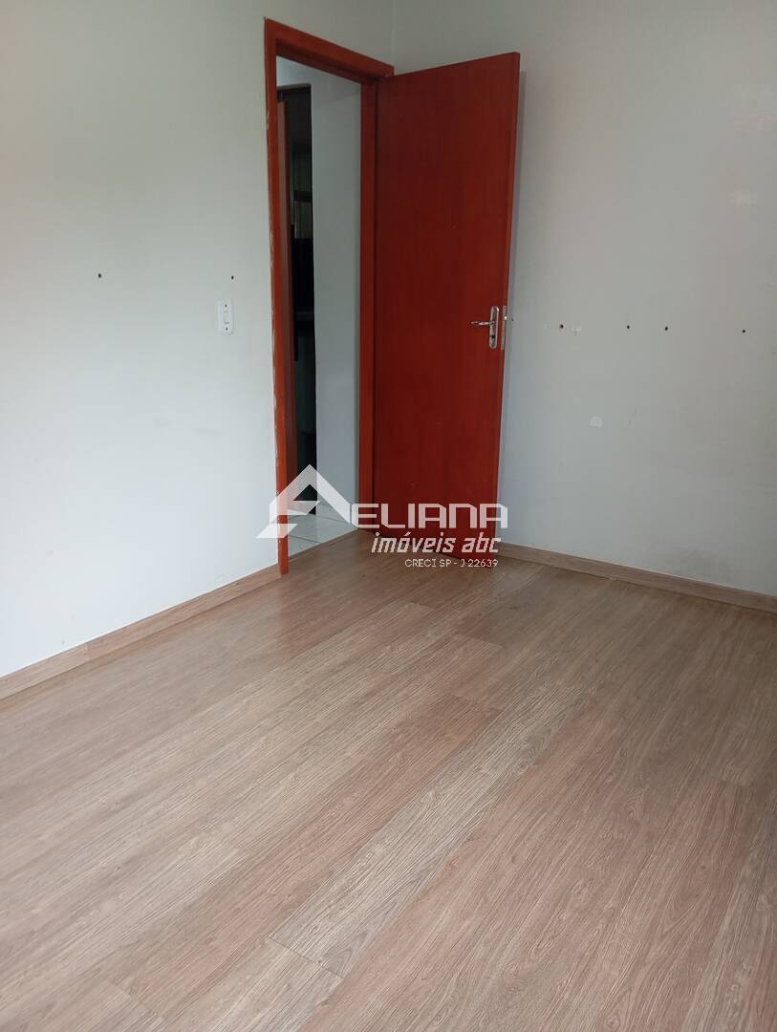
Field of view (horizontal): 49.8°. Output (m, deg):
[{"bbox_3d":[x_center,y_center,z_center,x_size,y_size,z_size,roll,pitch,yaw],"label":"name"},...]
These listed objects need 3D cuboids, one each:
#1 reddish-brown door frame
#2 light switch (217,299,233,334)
[{"bbox_3d":[-0.280,-0.874,3.715,0.140,2.163,0.855,11,19,32],"label":"reddish-brown door frame"},{"bbox_3d":[-0.602,-0.736,3.095,0.013,0.119,0.073,11,19,31],"label":"light switch"}]

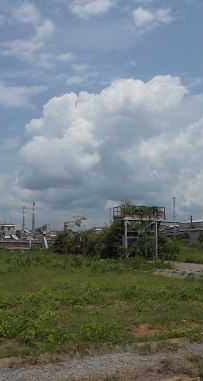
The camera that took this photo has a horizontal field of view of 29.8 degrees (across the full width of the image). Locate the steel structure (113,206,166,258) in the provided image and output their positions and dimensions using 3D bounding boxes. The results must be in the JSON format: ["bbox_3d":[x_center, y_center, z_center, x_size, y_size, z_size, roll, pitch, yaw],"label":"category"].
[{"bbox_3d":[3.641,4.037,36.197,4.400,4.830,2.150,3,-8,-25],"label":"steel structure"}]

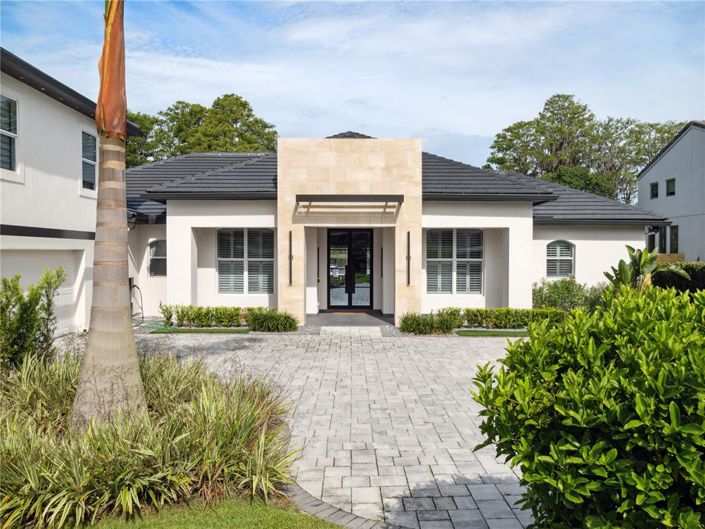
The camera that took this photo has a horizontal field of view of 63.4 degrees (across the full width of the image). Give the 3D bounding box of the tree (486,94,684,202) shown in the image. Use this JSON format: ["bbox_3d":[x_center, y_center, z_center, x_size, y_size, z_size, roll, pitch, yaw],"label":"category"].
[{"bbox_3d":[20.500,-6.957,49.870,17.000,15.900,14.000,0,1,0],"label":"tree"}]

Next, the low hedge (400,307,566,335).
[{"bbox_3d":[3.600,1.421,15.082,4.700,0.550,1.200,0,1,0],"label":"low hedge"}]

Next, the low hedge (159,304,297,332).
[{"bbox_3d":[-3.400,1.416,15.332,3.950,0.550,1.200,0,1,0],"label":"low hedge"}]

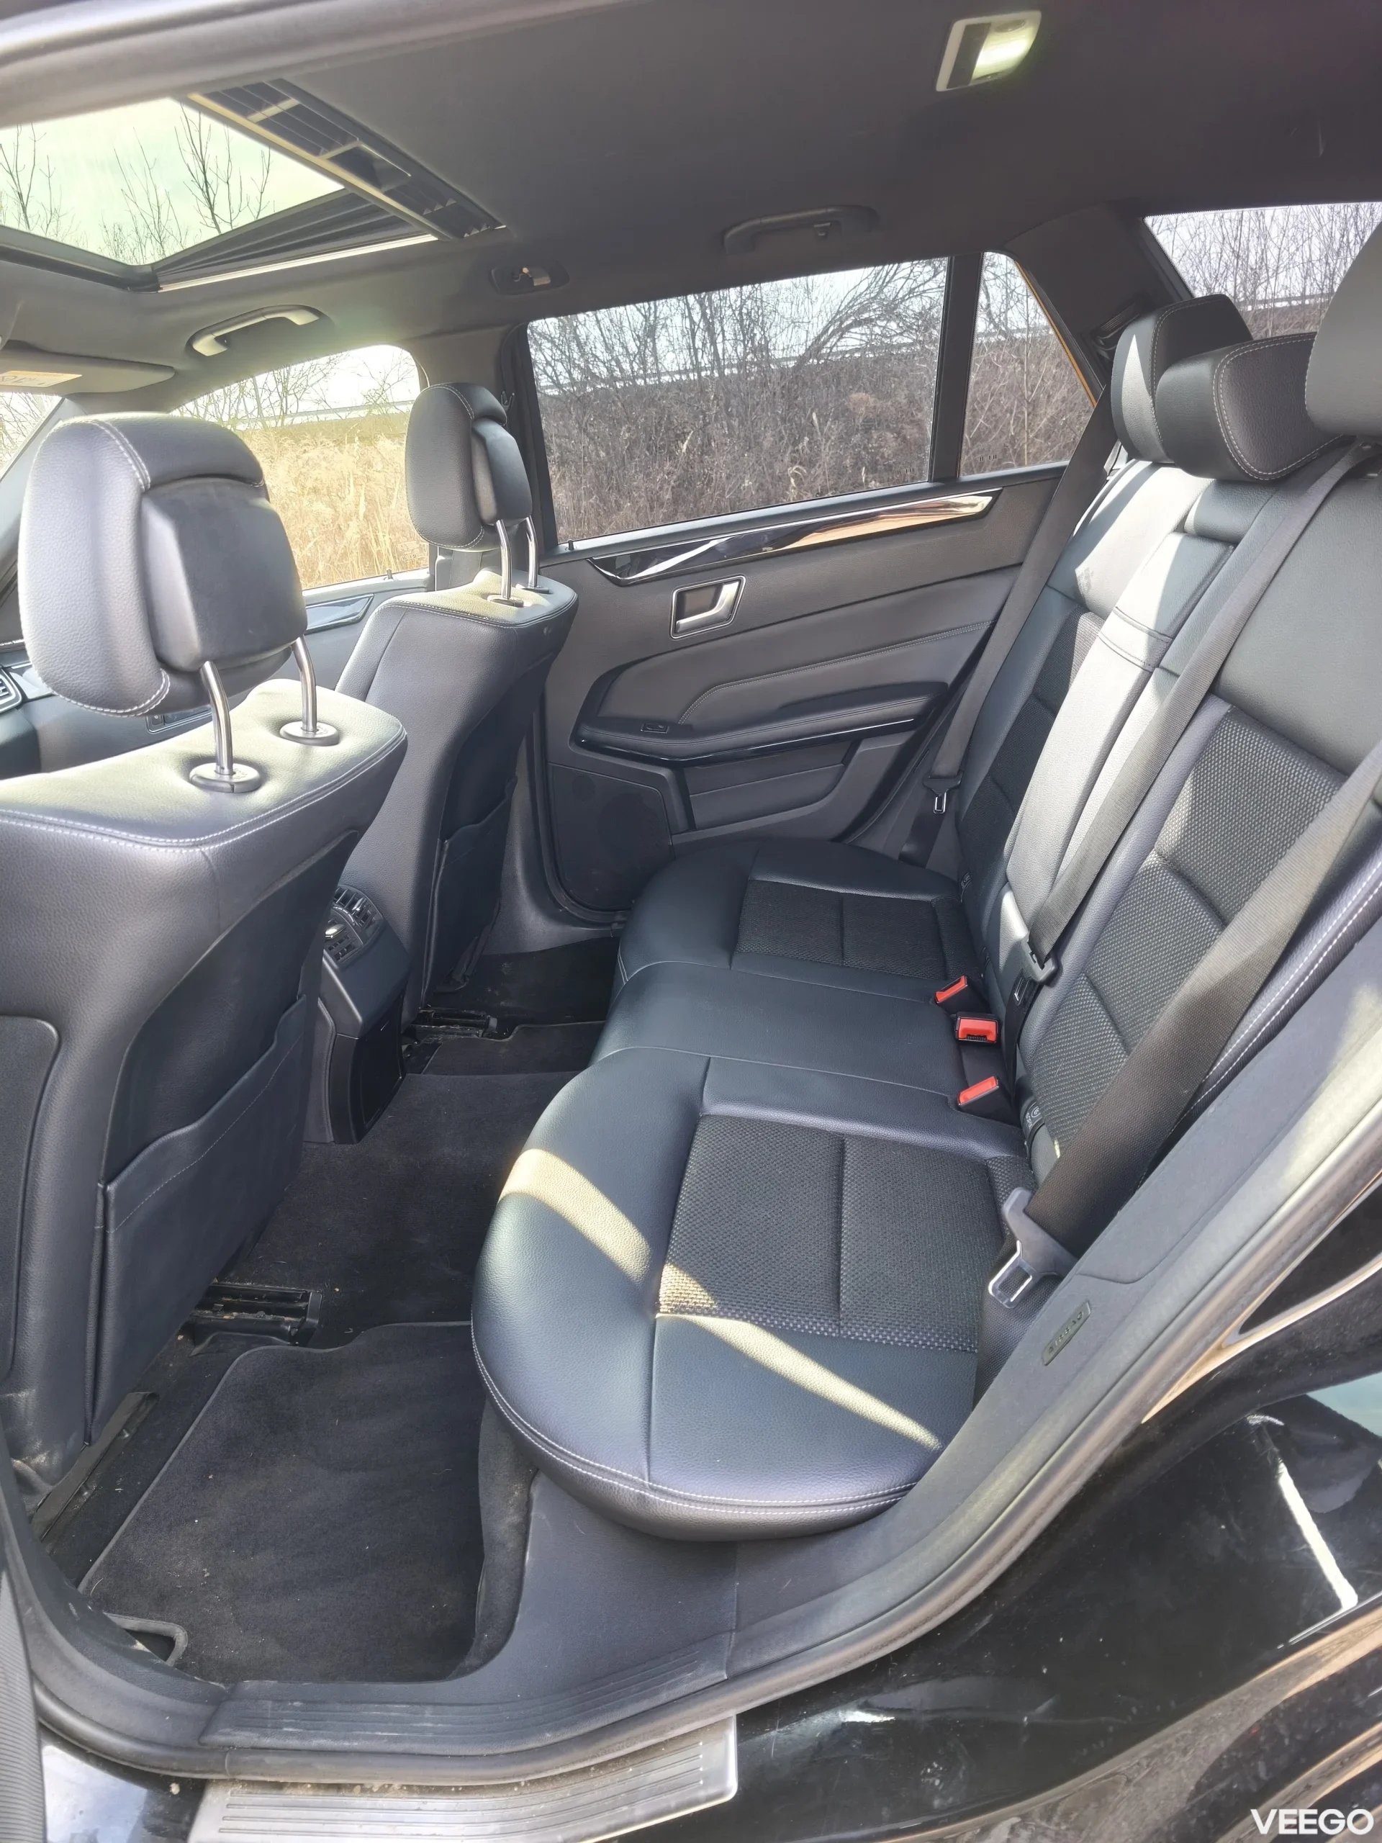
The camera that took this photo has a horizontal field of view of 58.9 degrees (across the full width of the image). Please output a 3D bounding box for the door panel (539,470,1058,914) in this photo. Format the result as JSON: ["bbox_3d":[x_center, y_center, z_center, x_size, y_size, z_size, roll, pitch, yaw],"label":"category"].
[{"bbox_3d":[0.178,-0.341,2.018,0.920,0.700,0.130,-3,20,8],"label":"door panel"}]

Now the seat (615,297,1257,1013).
[{"bbox_3d":[0.288,-0.318,1.658,0.840,0.850,0.540,-3,20,8],"label":"seat"}]

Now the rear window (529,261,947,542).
[{"bbox_3d":[0.078,-0.769,1.857,0.610,0.360,0.025,-3,37,8],"label":"rear window"}]

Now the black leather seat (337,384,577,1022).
[{"bbox_3d":[-0.592,-0.243,1.770,0.850,0.920,0.530,-3,20,8],"label":"black leather seat"}]

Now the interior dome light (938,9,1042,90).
[{"bbox_3d":[0.262,-0.761,1.067,0.080,0.025,0.160,-3,20,8],"label":"interior dome light"}]

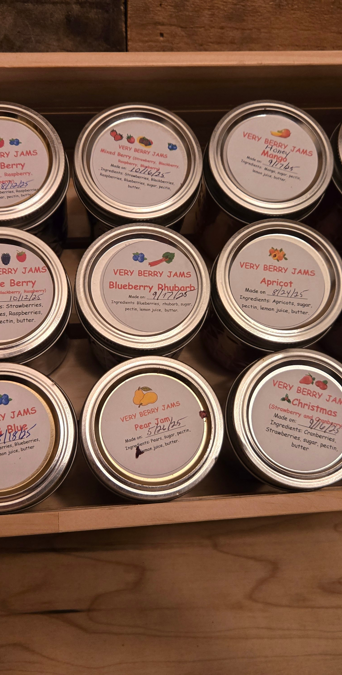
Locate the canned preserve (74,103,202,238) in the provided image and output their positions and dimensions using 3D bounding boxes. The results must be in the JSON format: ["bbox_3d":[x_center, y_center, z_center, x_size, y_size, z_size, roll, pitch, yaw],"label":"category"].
[{"bbox_3d":[-0.021,-0.086,0.370,0.073,0.095,0.073,1,77,-4],"label":"canned preserve"}]

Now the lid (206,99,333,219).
[{"bbox_3d":[0.055,-0.099,0.338,0.073,0.015,0.073,1,77,-4],"label":"lid"}]

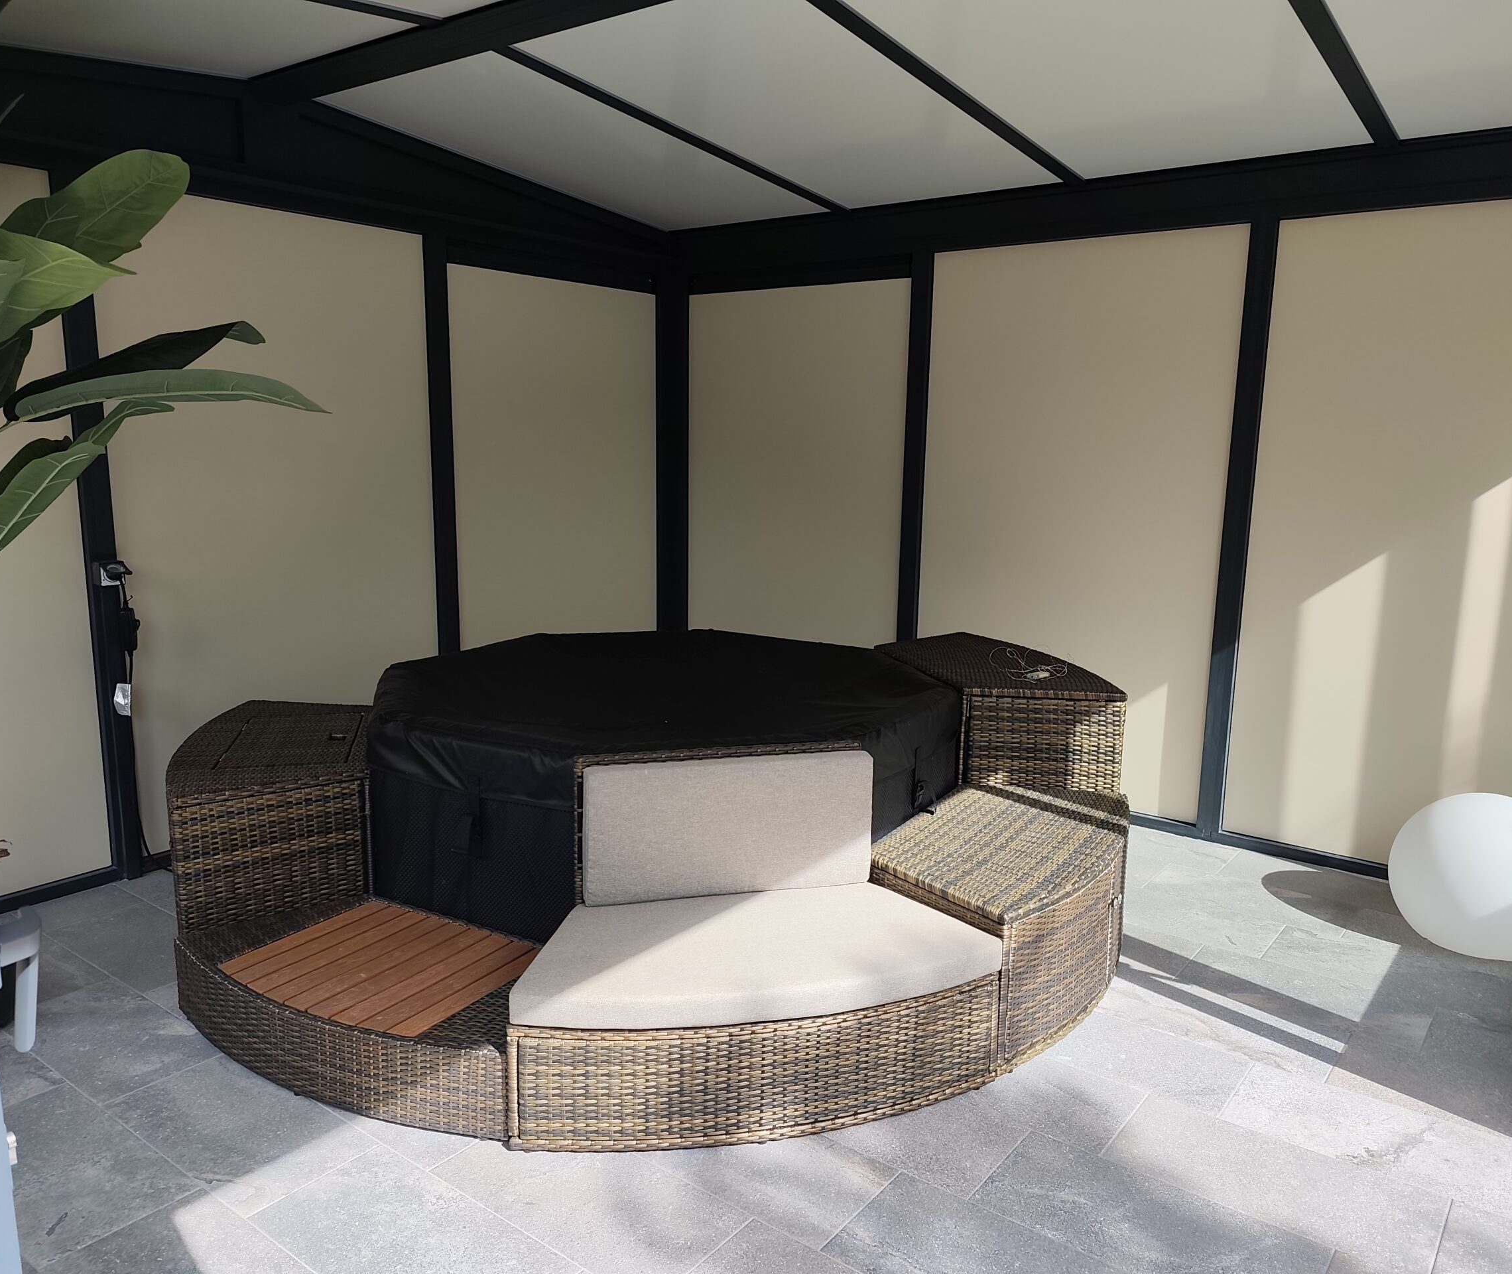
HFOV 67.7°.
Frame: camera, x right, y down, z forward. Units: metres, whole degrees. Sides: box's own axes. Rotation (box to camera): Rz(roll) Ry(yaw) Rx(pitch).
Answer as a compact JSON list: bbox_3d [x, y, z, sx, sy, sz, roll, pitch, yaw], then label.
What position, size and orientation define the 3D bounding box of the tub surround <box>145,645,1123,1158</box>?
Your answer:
[{"bbox_3d":[-0.238,0.522,3.512,3.000,0.720,2.400,-2,10,-15],"label":"tub surround"}]

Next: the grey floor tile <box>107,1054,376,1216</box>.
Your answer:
[{"bbox_3d":[-1.124,1.066,2.449,0.600,0.015,0.300,8,12,37],"label":"grey floor tile"}]

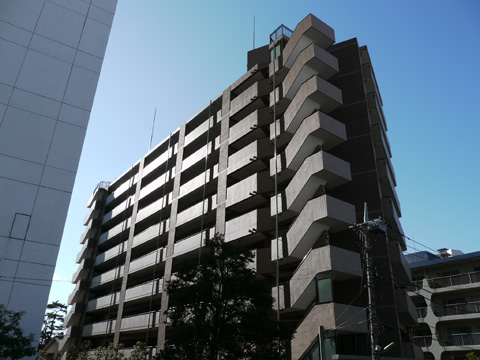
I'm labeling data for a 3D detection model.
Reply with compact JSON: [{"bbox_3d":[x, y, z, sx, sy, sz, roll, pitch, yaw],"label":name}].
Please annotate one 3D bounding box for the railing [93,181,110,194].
[{"bbox_3d":[-20.582,1.400,57.562,1.454,1.054,3.477,20,-32,-34],"label":"railing"}]

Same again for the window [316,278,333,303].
[{"bbox_3d":[4.302,5.616,19.707,0.114,1.211,1.054,20,-32,-34],"label":"window"}]

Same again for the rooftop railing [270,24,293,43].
[{"bbox_3d":[3.505,-11.195,30.995,1.568,1.012,1.454,20,-32,-34],"label":"rooftop railing"}]

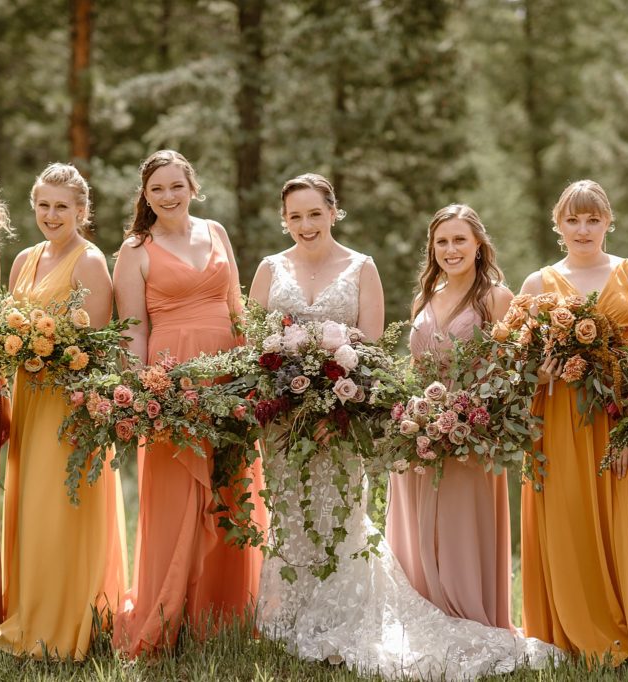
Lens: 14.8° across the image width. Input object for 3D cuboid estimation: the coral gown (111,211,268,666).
[{"bbox_3d":[-0.428,0.326,8.404,0.526,1.481,0.500,0,2,-14],"label":"coral gown"}]

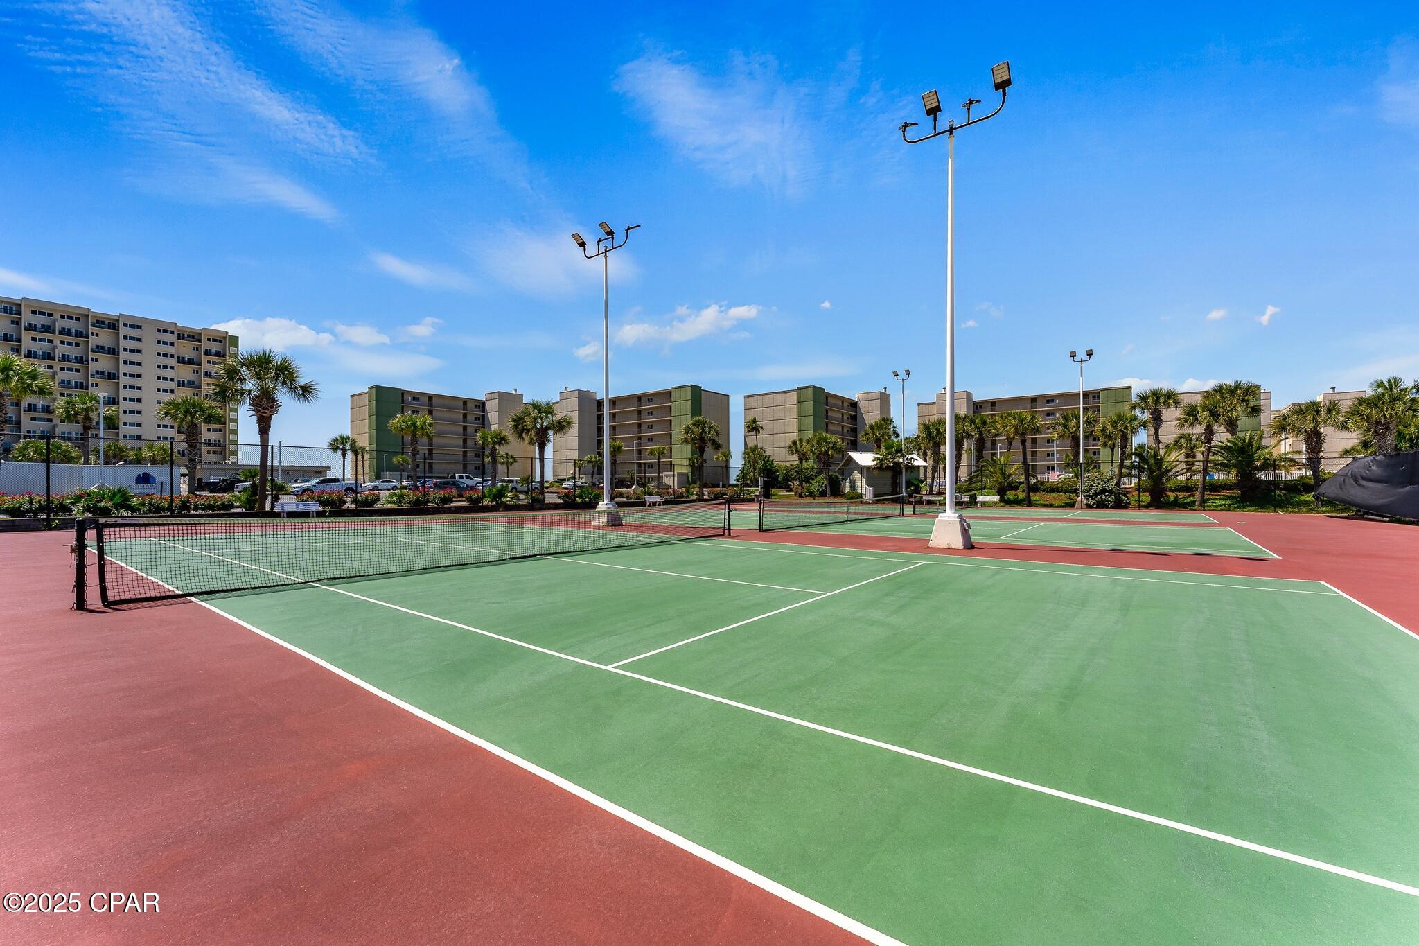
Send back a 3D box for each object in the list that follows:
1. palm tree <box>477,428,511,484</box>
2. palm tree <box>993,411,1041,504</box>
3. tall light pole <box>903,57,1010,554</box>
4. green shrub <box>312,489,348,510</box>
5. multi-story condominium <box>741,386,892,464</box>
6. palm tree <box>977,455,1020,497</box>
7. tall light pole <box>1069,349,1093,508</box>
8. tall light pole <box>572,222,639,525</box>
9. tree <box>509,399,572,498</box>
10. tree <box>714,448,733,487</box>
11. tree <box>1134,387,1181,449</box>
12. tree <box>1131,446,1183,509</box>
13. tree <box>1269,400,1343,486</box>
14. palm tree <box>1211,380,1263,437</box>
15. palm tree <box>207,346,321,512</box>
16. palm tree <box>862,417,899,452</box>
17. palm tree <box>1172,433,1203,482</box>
[{"bbox_3d":[-16.552,-0.681,42.355,2.550,5.450,2.550,0,-1,0],"label":"palm tree"},{"bbox_3d":[23.271,-1.083,41.438,2.904,7.080,2.759,-1,-2,29],"label":"palm tree"},{"bbox_3d":[6.047,-3.857,13.930,2.400,11.350,1.000,-1,-2,37],"label":"tall light pole"},{"bbox_3d":[-22.813,1.599,33.150,1.756,1.199,1.580,1,-2,-35],"label":"green shrub"},{"bbox_3d":[24.029,-6.344,117.541,19.500,19.000,28.500,-1,-2,37],"label":"multi-story condominium"},{"bbox_3d":[22.352,0.322,42.705,3.193,3.562,3.033,-1,-2,28],"label":"palm tree"},{"bbox_3d":[25.966,-3.104,38.739,1.450,11.100,0.800,-1,-2,37],"label":"tall light pole"},{"bbox_3d":[-3.976,-3.763,21.276,2.750,11.550,1.430,-1,-2,38],"label":"tall light pole"},{"bbox_3d":[-10.563,-1.299,34.475,3.880,6.550,3.880,0,-1,0],"label":"tree"},{"bbox_3d":[1.657,-0.133,65.995,2.450,5.440,2.450,0,-1,0],"label":"tree"},{"bbox_3d":[33.990,-2.360,41.925,2.879,8.427,2.735,-1,-2,39],"label":"tree"},{"bbox_3d":[30.970,0.216,38.254,3.100,4.250,3.100,-1,-2,39],"label":"tree"},{"bbox_3d":[38.367,-1.230,35.460,3.570,6.950,3.570,0,-1,0],"label":"tree"},{"bbox_3d":[38.232,-2.491,39.975,2.728,8.517,2.592,-1,-2,44],"label":"palm tree"},{"bbox_3d":[-19.845,-1.828,24.687,3.900,7.000,3.800,1,-2,-39],"label":"palm tree"},{"bbox_3d":[17.012,-1.414,55.160,3.570,8.480,3.570,0,-1,0],"label":"palm tree"},{"bbox_3d":[42.168,-1.078,48.750,2.074,5.095,1.971,-1,-2,41],"label":"palm tree"}]

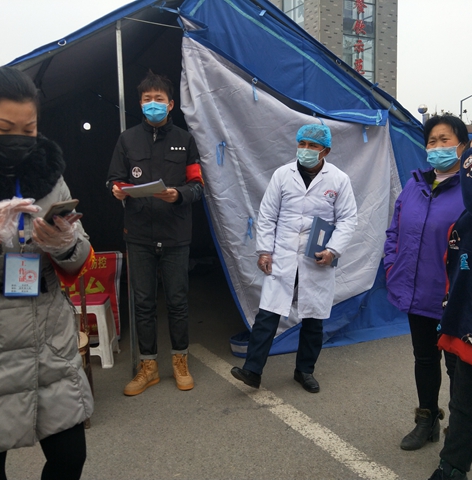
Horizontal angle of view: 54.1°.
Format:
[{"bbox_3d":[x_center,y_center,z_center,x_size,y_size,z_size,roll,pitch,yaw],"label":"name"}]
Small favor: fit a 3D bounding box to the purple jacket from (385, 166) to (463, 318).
[{"bbox_3d":[0.879,0.016,2.110,0.330,0.680,0.470,-7,10,-43],"label":"purple jacket"}]

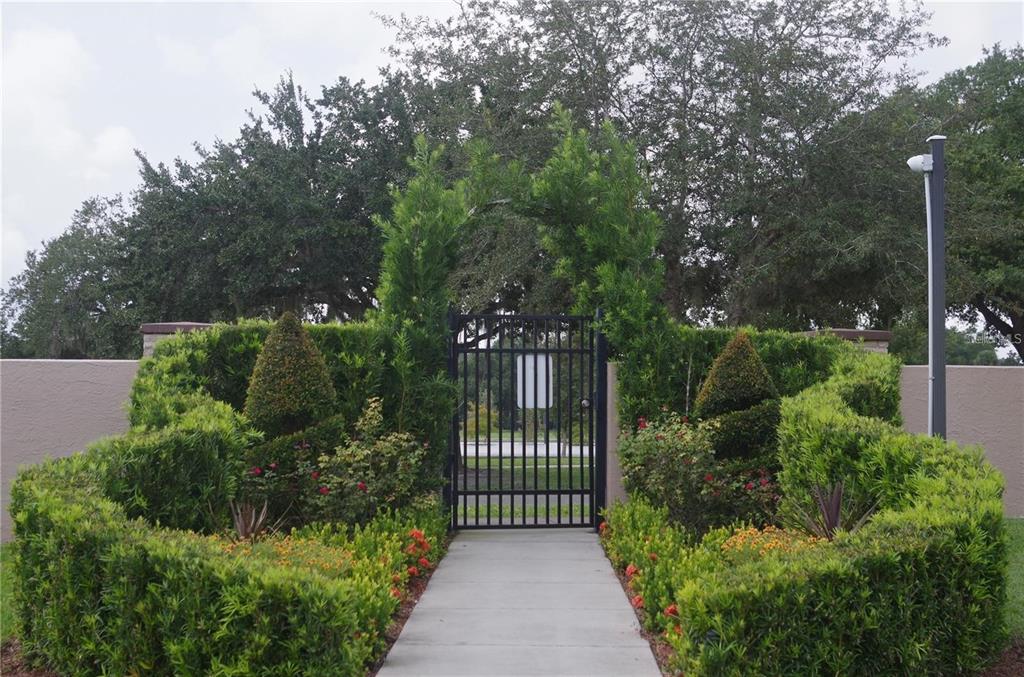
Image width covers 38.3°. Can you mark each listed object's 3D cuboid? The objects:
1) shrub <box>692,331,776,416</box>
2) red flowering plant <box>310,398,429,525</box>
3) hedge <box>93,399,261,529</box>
[{"bbox_3d":[1.840,0.300,12.100,0.690,0.740,0.690,0,-2,0],"label":"shrub"},{"bbox_3d":[-1.100,1.050,11.400,0.880,1.150,0.820,0,-2,0],"label":"red flowering plant"},{"bbox_3d":[-2.100,1.010,9.200,1.100,1.120,0.750,1,-2,-23],"label":"hedge"}]

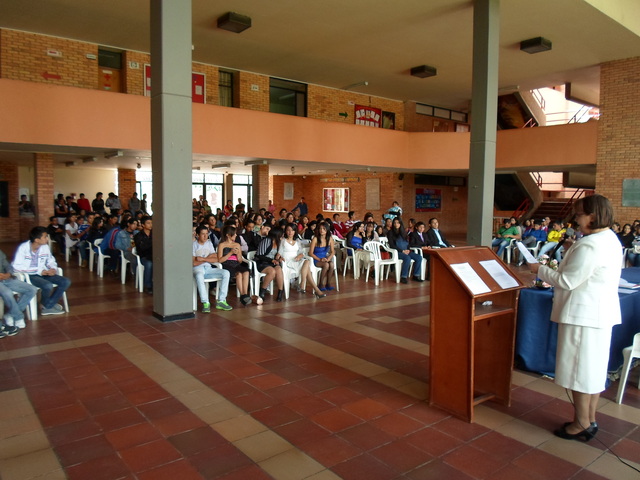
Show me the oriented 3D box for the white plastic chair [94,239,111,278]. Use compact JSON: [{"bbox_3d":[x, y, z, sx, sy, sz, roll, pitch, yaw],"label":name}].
[{"bbox_3d":[-4.599,0.376,10.176,0.560,0.840,0.550,-2,4,-38],"label":"white plastic chair"}]

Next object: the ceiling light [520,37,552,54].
[{"bbox_3d":[5.688,-5.082,12.149,0.560,0.187,0.550,-2,4,-39],"label":"ceiling light"}]

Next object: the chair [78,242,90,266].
[{"bbox_3d":[-6.136,0.243,12.253,0.560,0.840,0.550,-2,4,-38],"label":"chair"}]

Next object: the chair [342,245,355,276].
[{"bbox_3d":[0.868,0.422,10.373,0.560,0.840,0.550,-1,4,-32],"label":"chair"}]

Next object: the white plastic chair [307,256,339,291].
[{"bbox_3d":[-0.033,0.528,8.393,0.570,0.800,0.560,-3,6,-38],"label":"white plastic chair"}]

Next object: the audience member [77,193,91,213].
[{"bbox_3d":[-8.373,-0.800,16.255,0.500,1.630,0.320,-2,4,-35],"label":"audience member"}]

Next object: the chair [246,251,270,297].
[{"bbox_3d":[-1.001,0.547,8.055,0.570,0.800,0.560,-3,6,-38],"label":"chair"}]

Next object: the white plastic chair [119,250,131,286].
[{"bbox_3d":[-3.713,0.429,9.229,0.570,0.800,0.560,-3,6,-38],"label":"white plastic chair"}]

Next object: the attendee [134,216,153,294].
[{"bbox_3d":[-3.041,0.271,8.341,0.520,1.270,0.740,-3,6,-38],"label":"attendee"}]

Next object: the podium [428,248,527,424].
[{"bbox_3d":[1.237,0.701,3.670,0.690,1.235,0.440,-3,6,-38],"label":"podium"}]

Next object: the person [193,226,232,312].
[{"bbox_3d":[-1.691,0.412,7.043,0.540,1.220,0.760,-3,6,-38],"label":"person"}]

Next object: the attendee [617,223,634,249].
[{"bbox_3d":[6.918,0.239,10.409,0.500,1.170,0.720,4,6,40],"label":"attendee"}]

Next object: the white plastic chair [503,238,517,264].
[{"bbox_3d":[5.559,0.275,13.887,0.550,0.840,0.560,-2,4,-44],"label":"white plastic chair"}]

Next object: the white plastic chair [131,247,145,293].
[{"bbox_3d":[-3.053,0.498,8.453,0.570,0.800,0.560,-3,6,-38],"label":"white plastic chair"}]

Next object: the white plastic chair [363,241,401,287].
[{"bbox_3d":[1.257,0.473,9.526,0.560,0.840,0.550,-1,4,-32],"label":"white plastic chair"}]

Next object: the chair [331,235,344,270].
[{"bbox_3d":[0.421,0.331,11.918,0.560,0.840,0.550,-1,4,-32],"label":"chair"}]

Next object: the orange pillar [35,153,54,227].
[{"bbox_3d":[-8.133,-1.060,13.747,0.450,2.970,0.450,-3,6,-38],"label":"orange pillar"}]

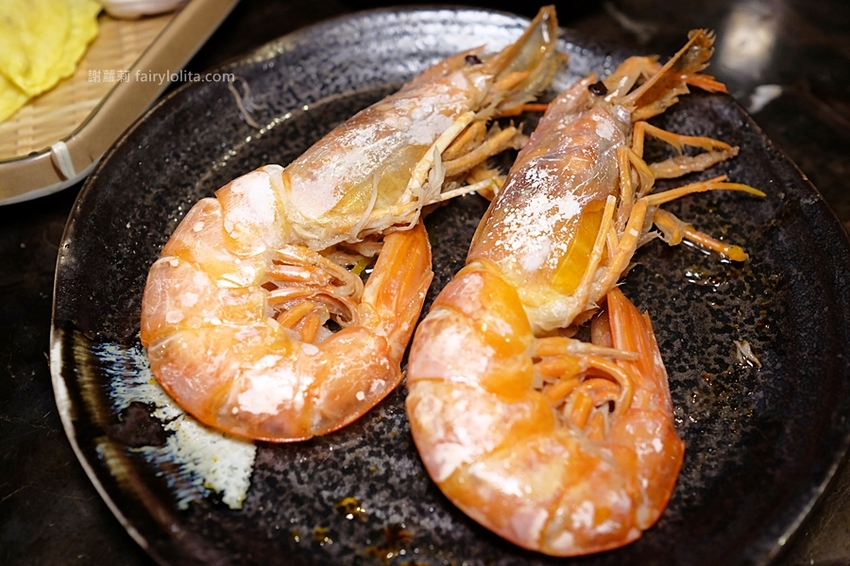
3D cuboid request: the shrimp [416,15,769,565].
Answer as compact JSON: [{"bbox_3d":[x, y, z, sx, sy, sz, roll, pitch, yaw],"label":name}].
[{"bbox_3d":[0.047,-0.010,0.206,0.067,0.031,0.153,20,54,13],"label":"shrimp"}]

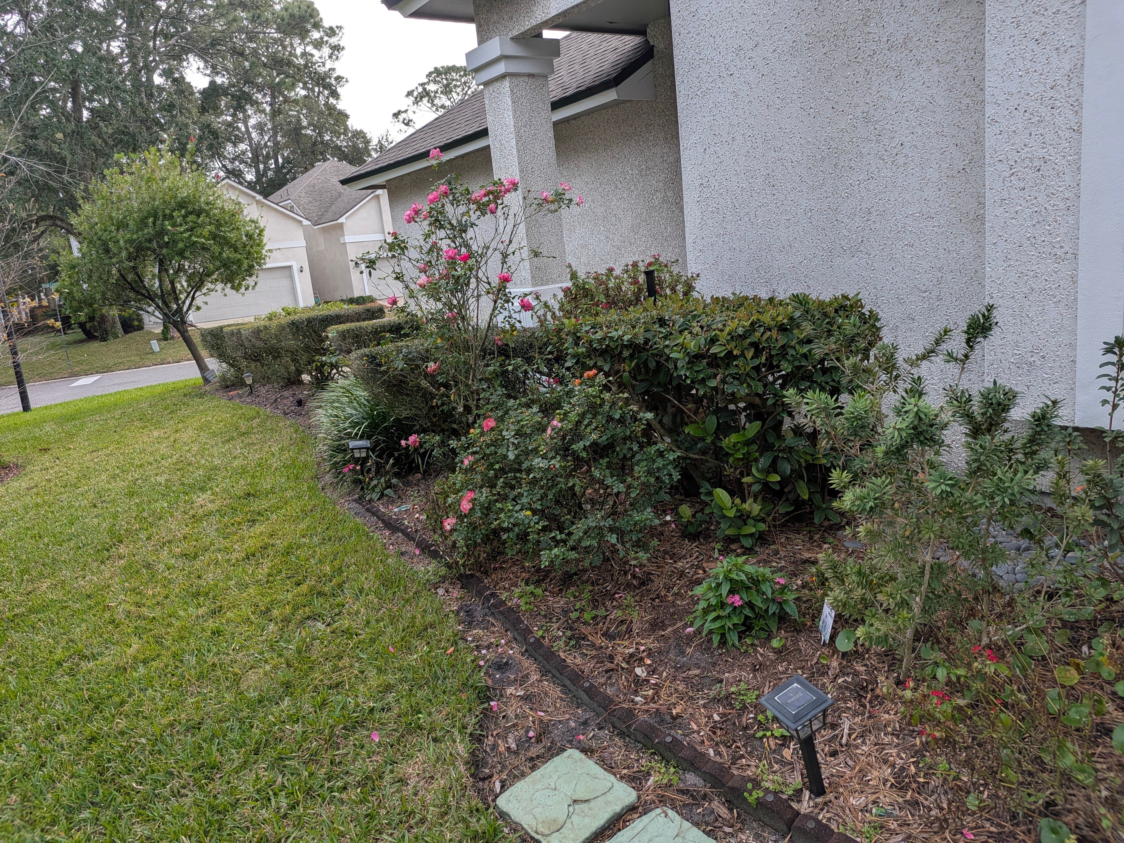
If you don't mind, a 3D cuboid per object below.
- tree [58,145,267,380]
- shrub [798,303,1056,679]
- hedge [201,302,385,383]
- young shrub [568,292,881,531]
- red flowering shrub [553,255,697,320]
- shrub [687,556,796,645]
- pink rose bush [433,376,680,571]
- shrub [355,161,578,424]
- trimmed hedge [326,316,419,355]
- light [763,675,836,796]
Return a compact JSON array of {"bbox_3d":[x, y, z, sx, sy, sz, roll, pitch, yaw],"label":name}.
[{"bbox_3d":[-6.913,-2.668,13.708,3.350,4.250,3.300,-6,11,0],"label":"tree"},{"bbox_3d":[1.159,0.220,2.644,0.860,1.220,0.800,-6,11,0],"label":"shrub"},{"bbox_3d":[-4.862,-1.317,14.012,3.000,1.080,1.200,-14,14,-35],"label":"hedge"},{"bbox_3d":[0.843,-0.111,4.601,2.000,1.180,1.000,5,15,44],"label":"young shrub"},{"bbox_3d":[0.436,-0.449,5.780,1.050,1.470,0.950,-6,11,0],"label":"red flowering shrub"},{"bbox_3d":[0.693,0.670,2.998,0.410,0.300,0.380,-6,11,0],"label":"shrub"},{"bbox_3d":[-0.007,0.220,4.098,1.250,0.900,1.100,-6,11,0],"label":"pink rose bush"},{"bbox_3d":[-0.683,-0.670,5.460,1.450,2.250,1.250,-6,11,0],"label":"shrub"},{"bbox_3d":[-2.394,-0.782,10.193,1.500,1.000,0.850,-14,14,-35],"label":"trimmed hedge"},{"bbox_3d":[0.634,0.839,2.012,0.128,0.356,0.128,-27,23,-18],"label":"light"}]

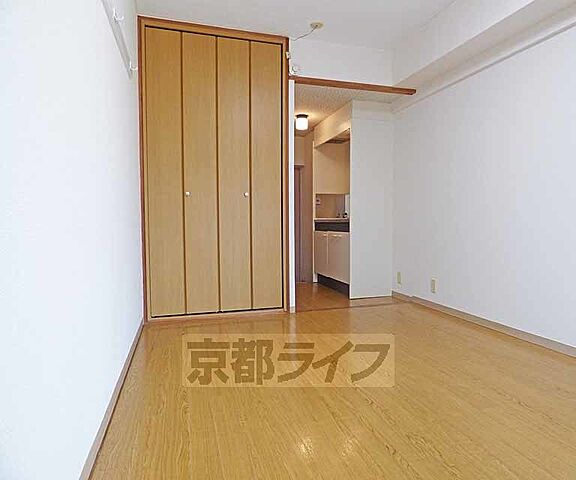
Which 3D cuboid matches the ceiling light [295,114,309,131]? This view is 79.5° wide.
[{"bbox_3d":[0.168,-1.376,4.060,0.150,0.165,0.150,0,2,0],"label":"ceiling light"}]

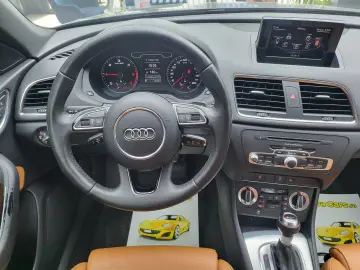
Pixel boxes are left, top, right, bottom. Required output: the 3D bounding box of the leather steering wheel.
[{"bbox_3d":[-0.087,-0.032,0.530,0.372,0.370,0.090,2,8,1],"label":"leather steering wheel"}]

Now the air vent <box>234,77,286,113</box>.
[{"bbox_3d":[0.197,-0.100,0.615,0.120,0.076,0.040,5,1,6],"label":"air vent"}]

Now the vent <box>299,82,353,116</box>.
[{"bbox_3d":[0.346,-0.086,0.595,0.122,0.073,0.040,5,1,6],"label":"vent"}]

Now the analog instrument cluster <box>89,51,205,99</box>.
[{"bbox_3d":[-0.094,-0.169,0.690,0.320,0.145,0.070,2,9,2],"label":"analog instrument cluster"}]

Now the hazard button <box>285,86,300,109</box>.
[{"bbox_3d":[0.270,-0.090,0.600,0.033,0.050,0.020,5,1,6],"label":"hazard button"}]

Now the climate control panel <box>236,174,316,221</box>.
[{"bbox_3d":[0.249,0.166,0.650,0.188,0.090,0.040,4,8,8],"label":"climate control panel"}]

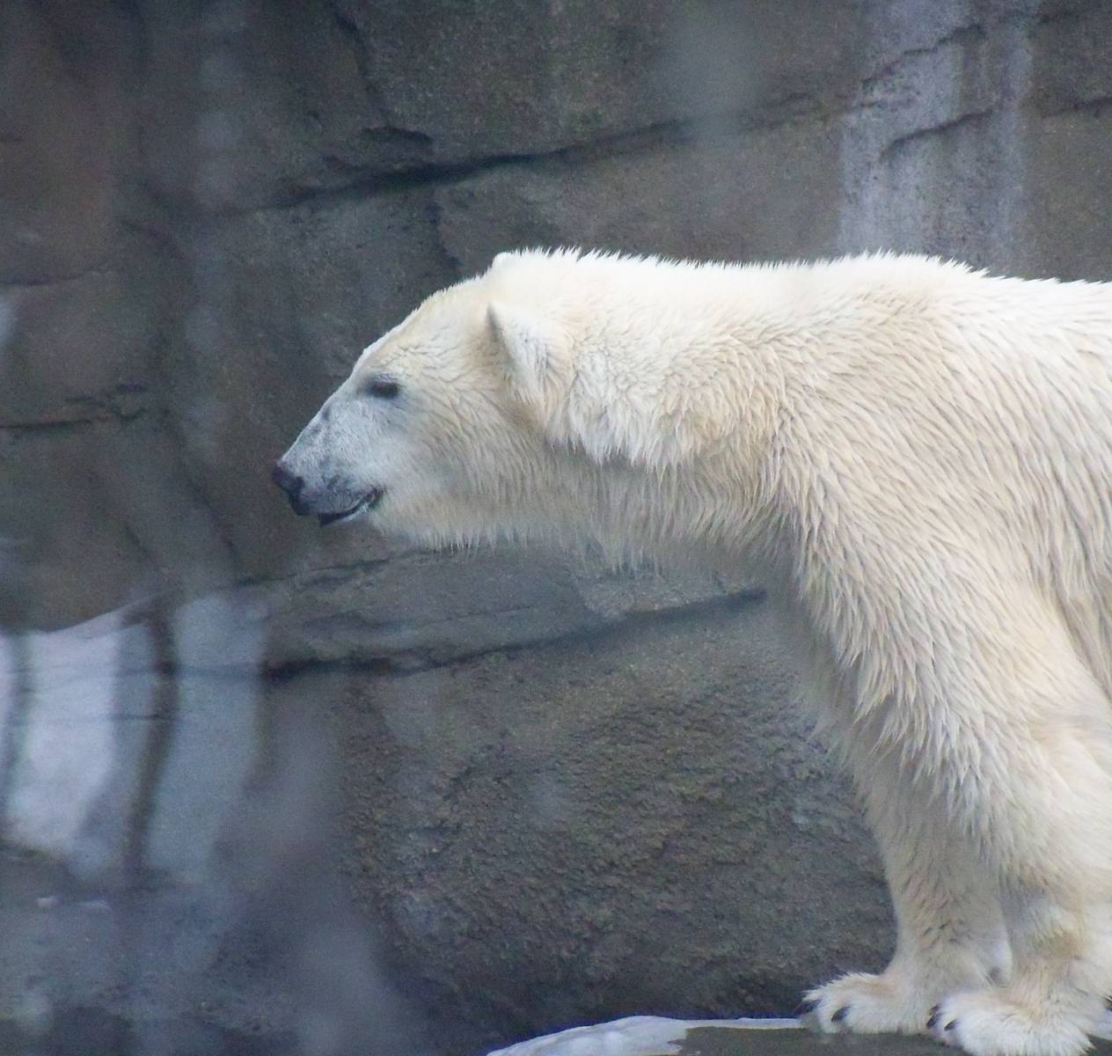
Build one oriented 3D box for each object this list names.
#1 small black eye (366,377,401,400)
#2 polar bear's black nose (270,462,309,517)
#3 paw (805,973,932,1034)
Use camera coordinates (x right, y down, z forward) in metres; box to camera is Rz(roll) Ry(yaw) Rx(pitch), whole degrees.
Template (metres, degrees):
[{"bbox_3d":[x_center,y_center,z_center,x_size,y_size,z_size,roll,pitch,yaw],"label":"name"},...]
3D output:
[{"bbox_3d":[-0.223,-0.179,13.000,0.043,0.027,0.022,4,8,27],"label":"small black eye"},{"bbox_3d":[-0.346,-0.050,13.070,0.050,0.062,0.068,-9,8,-5],"label":"polar bear's black nose"},{"bbox_3d":[0.419,0.620,13.120,0.190,0.085,0.170,-1,7,-12],"label":"paw"}]

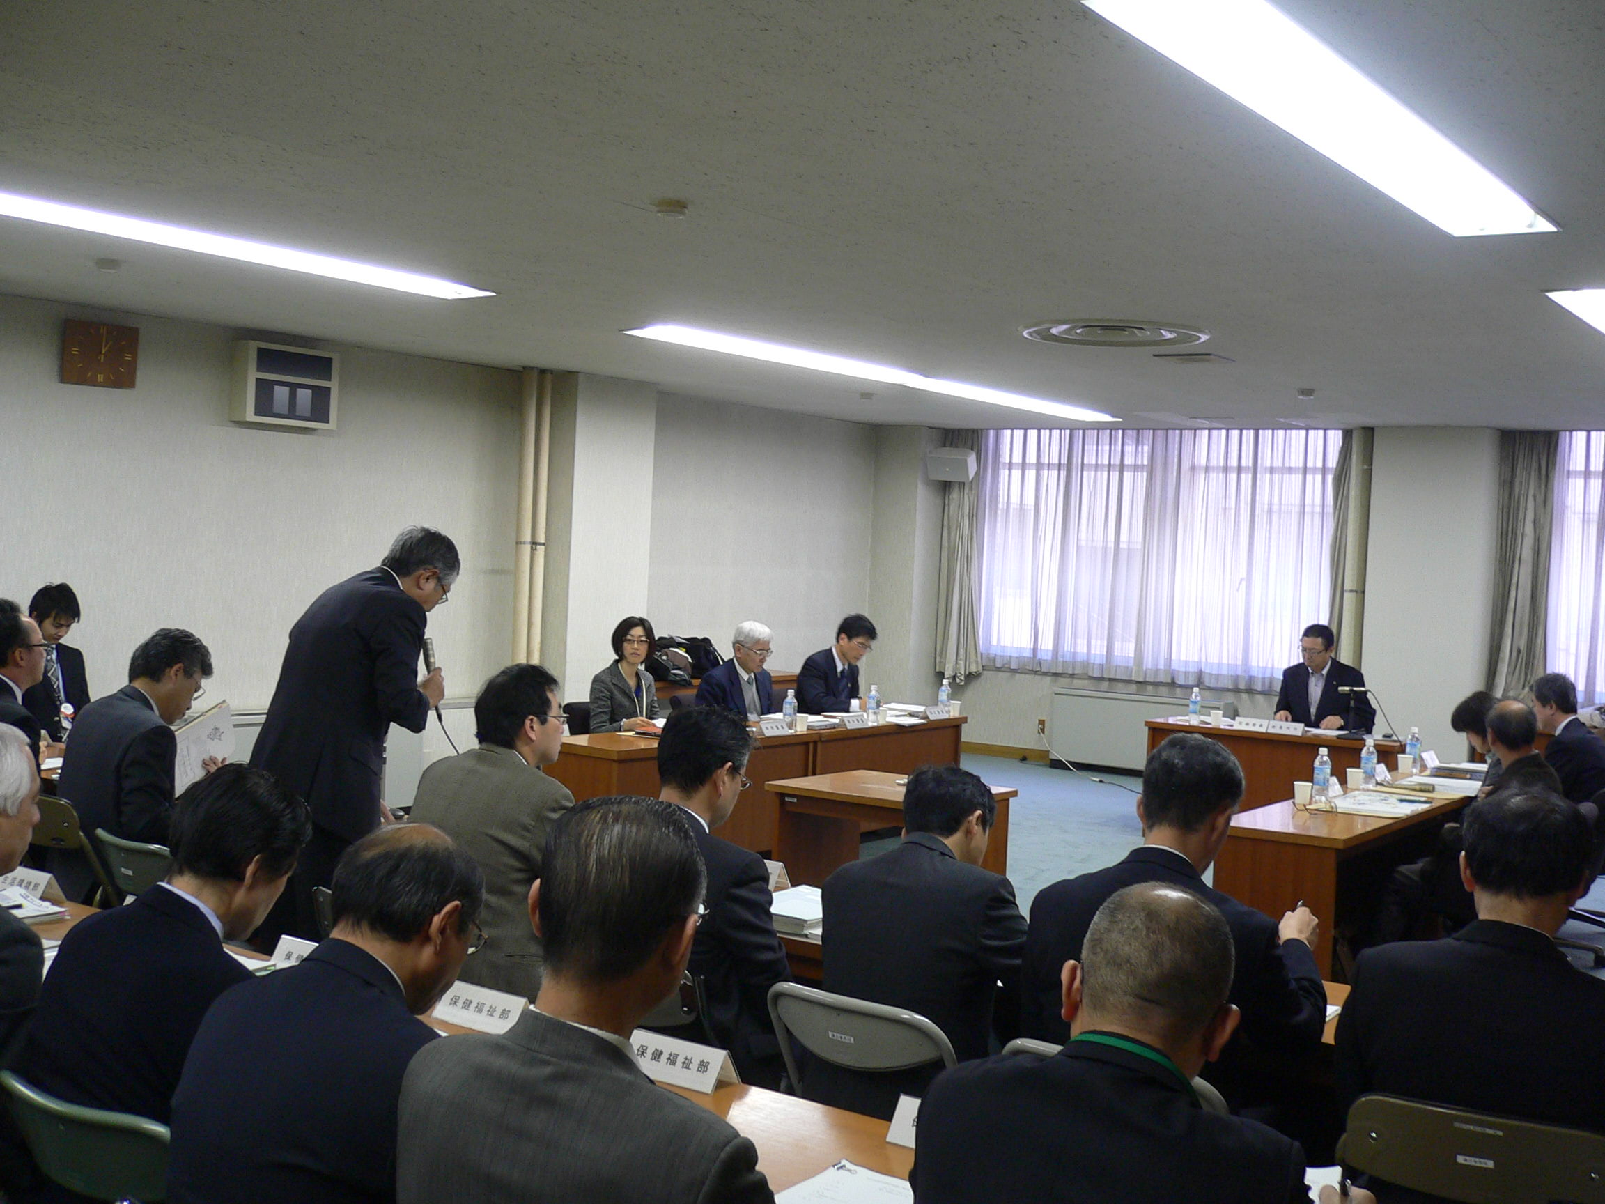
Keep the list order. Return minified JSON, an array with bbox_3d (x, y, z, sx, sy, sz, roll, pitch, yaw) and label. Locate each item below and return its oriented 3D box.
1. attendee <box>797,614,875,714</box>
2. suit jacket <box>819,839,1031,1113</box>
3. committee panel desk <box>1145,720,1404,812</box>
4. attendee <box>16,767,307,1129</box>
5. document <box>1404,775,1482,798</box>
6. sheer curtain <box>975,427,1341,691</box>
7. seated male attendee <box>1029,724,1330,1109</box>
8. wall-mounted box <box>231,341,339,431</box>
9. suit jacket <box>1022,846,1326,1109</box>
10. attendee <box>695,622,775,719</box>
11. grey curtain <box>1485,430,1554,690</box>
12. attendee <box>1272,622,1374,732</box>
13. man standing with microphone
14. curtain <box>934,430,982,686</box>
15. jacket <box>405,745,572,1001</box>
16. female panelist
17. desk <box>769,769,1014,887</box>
[{"bbox_3d":[0.306,0.703,11.211,0.740,1.263,0.500,4,2,30],"label":"attendee"},{"bbox_3d":[0.273,0.780,4.002,0.490,0.600,0.440,4,2,38],"label":"suit jacket"},{"bbox_3d":[2.746,1.083,10.946,1.460,0.688,0.520,4,2,33],"label":"committee panel desk"},{"bbox_3d":[-1.018,0.902,3.201,0.520,1.220,0.760,4,2,33],"label":"attendee"},{"bbox_3d":[2.754,0.798,8.210,0.290,0.025,0.400,4,2,33],"label":"document"},{"bbox_3d":[2.585,-0.358,14.320,2.891,1.906,0.120,4,2,33],"label":"sheer curtain"},{"bbox_3d":[0.718,0.920,3.548,0.530,1.310,0.760,4,2,37],"label":"seated male attendee"},{"bbox_3d":[-2.628,-1.095,9.707,0.110,0.400,0.600,4,2,33],"label":"wall-mounted box"},{"bbox_3d":[0.748,0.810,3.878,0.570,0.620,0.480,4,2,33],"label":"suit jacket"},{"bbox_3d":[-0.242,0.725,10.260,0.740,1.226,0.520,4,2,33],"label":"attendee"},{"bbox_3d":[4.930,-0.174,13.073,0.400,2.016,0.150,4,2,33],"label":"grey curtain"},{"bbox_3d":[3.002,0.778,11.071,0.560,1.300,0.750,4,2,33],"label":"attendee"},{"bbox_3d":[-1.182,0.615,4.999,0.510,1.650,0.650,4,2,36],"label":"man standing with microphone"},{"bbox_3d":[1.266,-0.394,15.089,0.350,2.000,0.170,4,2,33],"label":"curtain"},{"bbox_3d":[-0.697,0.684,4.651,0.500,0.640,0.430,4,3,41],"label":"jacket"},{"bbox_3d":[-0.772,0.693,9.493,0.720,1.230,0.480,4,3,43],"label":"female panelist"},{"bbox_3d":[0.353,1.095,7.725,0.760,0.691,0.720,4,2,36],"label":"desk"}]

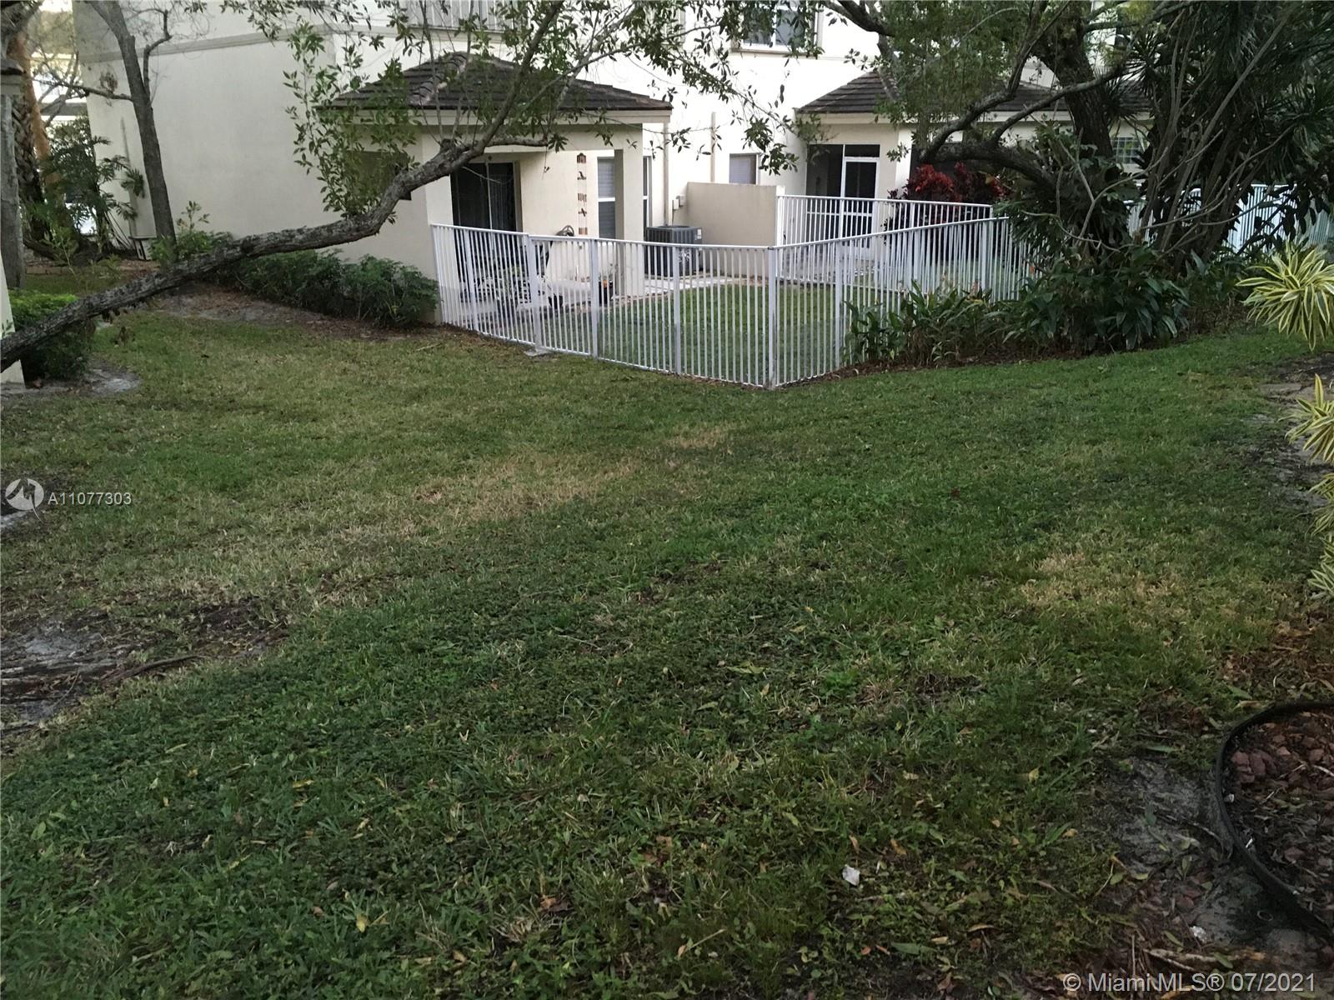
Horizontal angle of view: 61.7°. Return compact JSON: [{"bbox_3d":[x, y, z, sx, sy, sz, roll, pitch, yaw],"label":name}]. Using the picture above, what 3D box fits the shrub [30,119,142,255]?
[{"bbox_3d":[-12.672,-6.824,24.476,2.150,2.800,2.000,-10,21,-25],"label":"shrub"}]

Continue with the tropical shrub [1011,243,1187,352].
[{"bbox_3d":[5.439,-2.598,14.019,1.950,1.140,1.600,7,20,20],"label":"tropical shrub"}]

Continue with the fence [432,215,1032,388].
[{"bbox_3d":[0.798,-3.094,15.424,5.150,1.540,6.300,-18,25,-41],"label":"fence"}]

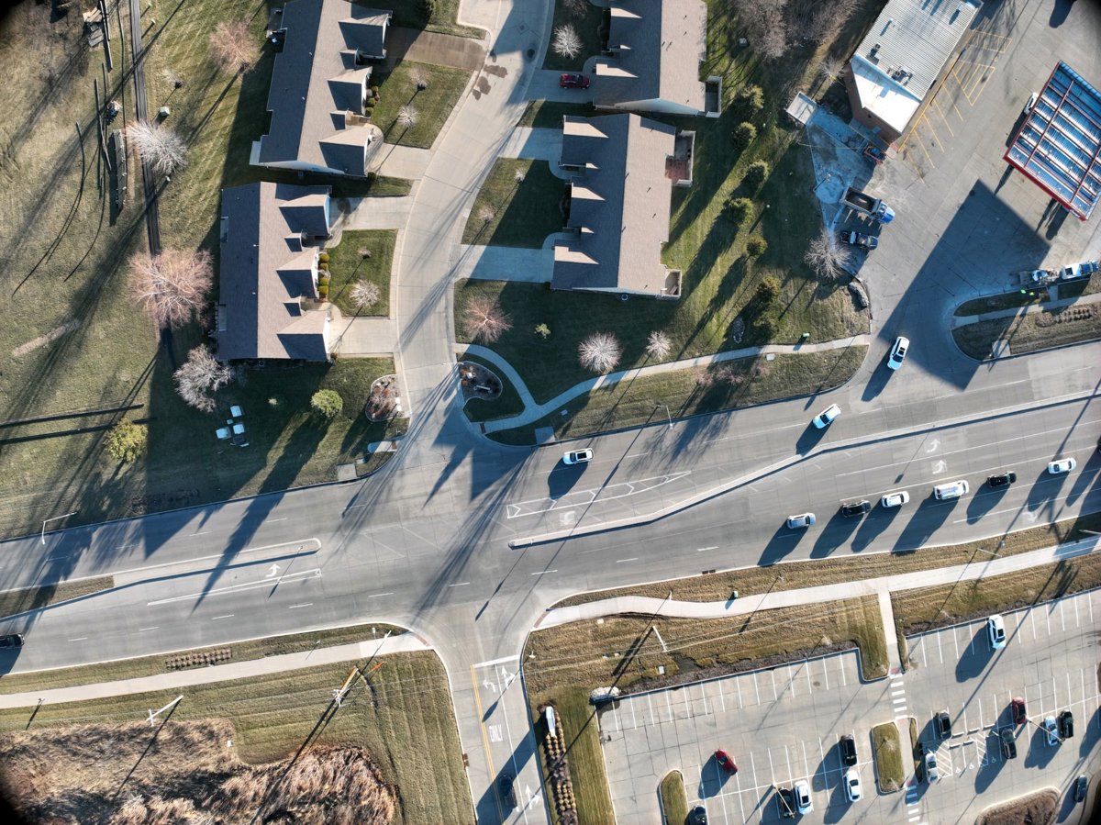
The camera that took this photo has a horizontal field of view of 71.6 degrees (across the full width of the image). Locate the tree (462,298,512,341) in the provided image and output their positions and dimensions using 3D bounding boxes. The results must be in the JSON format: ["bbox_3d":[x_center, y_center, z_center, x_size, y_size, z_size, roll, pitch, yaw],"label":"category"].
[{"bbox_3d":[-9.190,-13.490,110.000,6.600,7.000,7.100,0,90,0],"label":"tree"}]

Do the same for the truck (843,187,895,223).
[{"bbox_3d":[49.200,-31.970,118.539,8.400,3.000,2.500,22,90,0],"label":"truck"}]

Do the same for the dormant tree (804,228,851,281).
[{"bbox_3d":[39.786,-22.716,110.486,6.200,7.000,6.200,0,90,0],"label":"dormant tree"}]

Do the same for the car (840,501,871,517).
[{"bbox_3d":[45.345,14.320,113.425,4.600,1.600,1.850,-11,90,0],"label":"car"}]

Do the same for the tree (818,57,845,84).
[{"bbox_3d":[41.100,-50.017,111.526,3.200,4.600,3.200,0,90,0],"label":"tree"}]

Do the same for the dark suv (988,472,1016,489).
[{"bbox_3d":[66.650,9.960,112.660,4.700,1.680,1.880,-13,90,0],"label":"dark suv"}]

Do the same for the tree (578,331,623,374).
[{"bbox_3d":[7.160,-8.670,110.250,6.100,6.500,6.200,0,90,0],"label":"tree"}]

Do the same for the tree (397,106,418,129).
[{"bbox_3d":[-20.968,-43.075,111.431,2.800,4.500,2.800,0,90,0],"label":"tree"}]

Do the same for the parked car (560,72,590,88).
[{"bbox_3d":[3.597,-49.070,112.894,4.500,1.650,1.850,2,90,0],"label":"parked car"}]

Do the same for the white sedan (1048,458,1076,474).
[{"bbox_3d":[76.116,7.919,113.553,4.500,1.450,1.800,-12,90,0],"label":"white sedan"}]

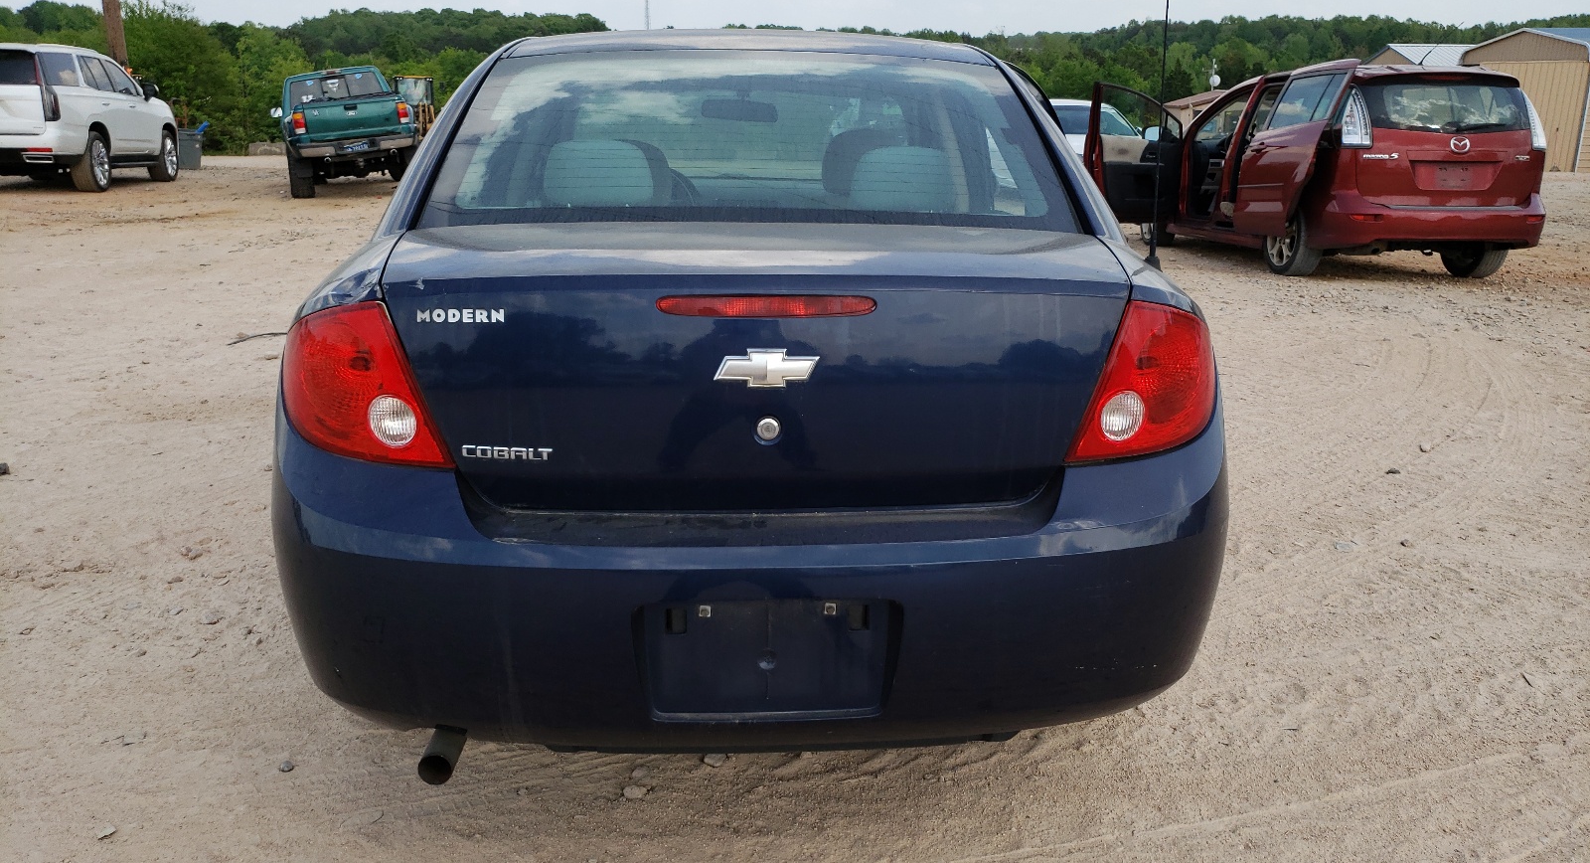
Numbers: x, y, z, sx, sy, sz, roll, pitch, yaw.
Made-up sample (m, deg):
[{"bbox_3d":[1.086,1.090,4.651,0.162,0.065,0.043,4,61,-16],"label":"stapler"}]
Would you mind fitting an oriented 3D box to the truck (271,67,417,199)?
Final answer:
[{"bbox_3d":[-6.941,-4.655,18.375,1.830,1.730,4.900,-11,17,-21],"label":"truck"}]

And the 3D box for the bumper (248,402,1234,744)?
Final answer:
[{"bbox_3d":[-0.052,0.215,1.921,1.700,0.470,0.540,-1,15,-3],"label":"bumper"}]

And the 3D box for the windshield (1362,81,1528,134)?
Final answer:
[{"bbox_3d":[4.879,-2.416,8.949,1.280,0.400,0.140,-2,-13,-4],"label":"windshield"}]

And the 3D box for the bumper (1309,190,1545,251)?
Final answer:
[{"bbox_3d":[4.887,-1.600,9.150,1.720,0.420,0.460,-2,14,-4],"label":"bumper"}]

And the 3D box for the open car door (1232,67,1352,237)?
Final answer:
[{"bbox_3d":[3.900,-2.187,9.501,0.220,1.270,1.350,-2,14,-4],"label":"open car door"}]

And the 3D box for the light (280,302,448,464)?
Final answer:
[{"bbox_3d":[-0.660,-0.087,1.792,0.350,0.250,0.340,-1,15,-3],"label":"light"}]

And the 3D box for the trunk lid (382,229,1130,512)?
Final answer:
[{"bbox_3d":[-0.055,-0.129,1.891,1.180,0.380,0.560,-1,15,-3],"label":"trunk lid"}]

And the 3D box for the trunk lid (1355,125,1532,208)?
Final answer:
[{"bbox_3d":[4.891,-1.965,8.957,1.400,0.570,0.240,-2,14,-4],"label":"trunk lid"}]

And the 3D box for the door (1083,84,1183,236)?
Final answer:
[{"bbox_3d":[3.276,-2.673,11.519,1.120,1.270,0.180,-8,16,-29],"label":"door"}]

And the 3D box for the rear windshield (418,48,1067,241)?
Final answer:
[{"bbox_3d":[-0.088,-0.583,2.338,1.160,0.100,0.690,-1,45,-3],"label":"rear windshield"}]

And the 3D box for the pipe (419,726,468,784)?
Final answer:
[{"bbox_3d":[-0.559,0.496,1.903,0.053,0.053,0.190,-1,15,-3],"label":"pipe"}]

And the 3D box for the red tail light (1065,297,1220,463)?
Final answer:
[{"bbox_3d":[0.558,-0.106,1.862,0.350,0.250,0.340,-1,15,-3],"label":"red tail light"}]

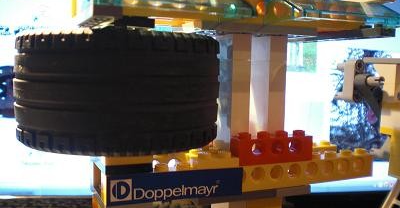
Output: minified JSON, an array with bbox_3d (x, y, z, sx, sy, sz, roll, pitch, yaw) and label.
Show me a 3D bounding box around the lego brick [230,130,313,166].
[{"bbox_3d":[0.027,0.016,0.167,0.032,0.011,0.008,-1,6,-24],"label":"lego brick"}]

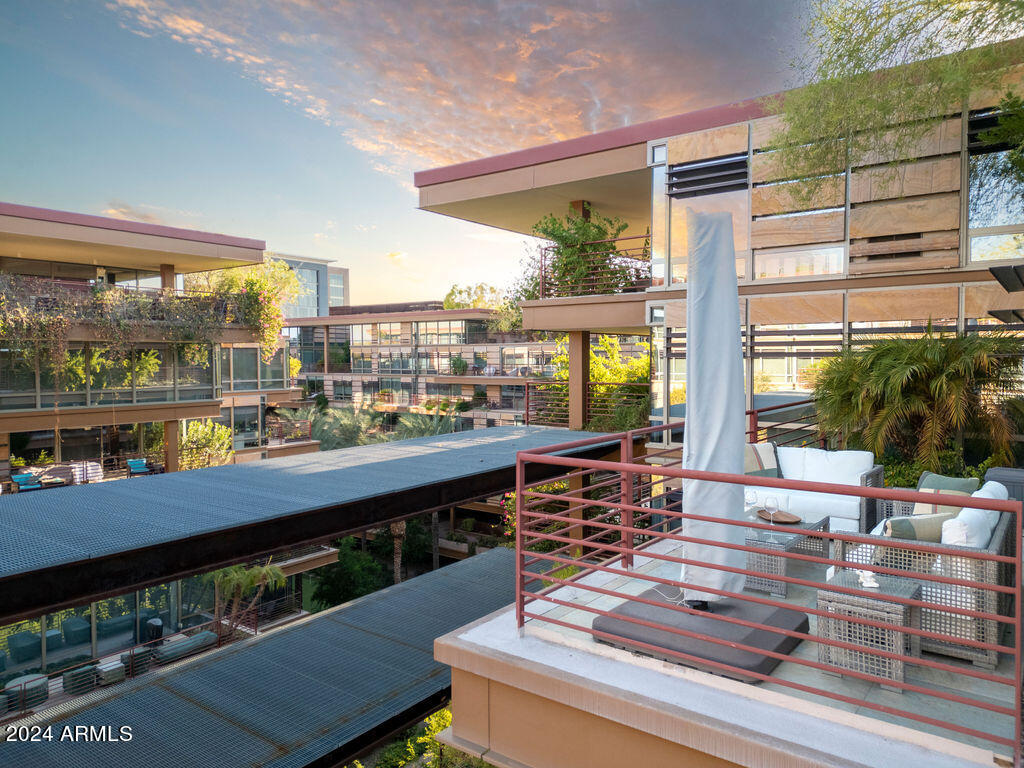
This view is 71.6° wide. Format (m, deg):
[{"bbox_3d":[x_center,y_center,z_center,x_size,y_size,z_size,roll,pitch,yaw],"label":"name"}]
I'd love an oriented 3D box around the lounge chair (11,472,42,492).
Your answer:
[{"bbox_3d":[-16.540,3.470,24.210,0.800,0.800,0.700,2,3,37],"label":"lounge chair"}]

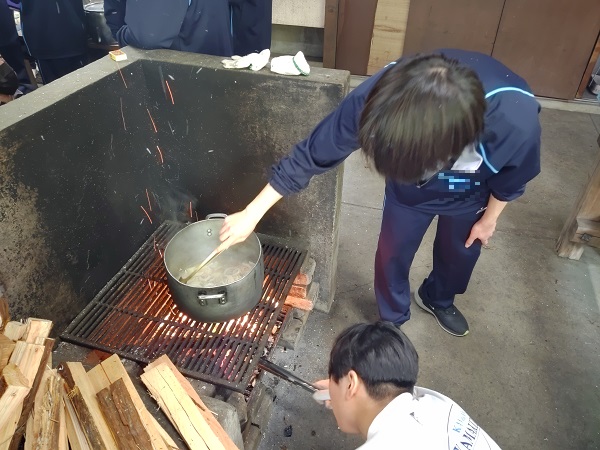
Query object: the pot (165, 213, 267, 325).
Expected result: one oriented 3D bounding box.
[{"bbox_3d":[-0.288,0.161,1.503,0.335,0.193,0.390,-3,40,-5],"label":"pot"}]

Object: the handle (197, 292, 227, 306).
[{"bbox_3d":[-0.270,0.234,1.333,0.092,0.050,0.036,-3,40,-5],"label":"handle"}]

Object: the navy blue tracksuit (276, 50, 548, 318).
[{"bbox_3d":[0.322,0.036,1.483,0.880,1.240,0.720,4,39,4],"label":"navy blue tracksuit"}]

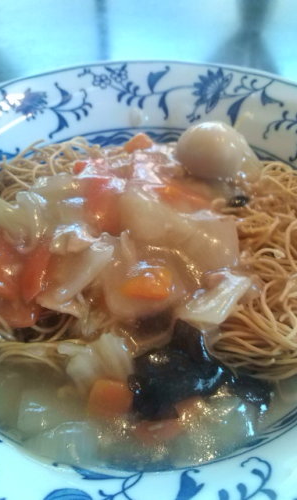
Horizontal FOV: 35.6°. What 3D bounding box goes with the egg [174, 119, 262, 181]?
[{"bbox_3d":[0.029,-0.044,0.205,0.032,0.026,0.027,0,48,0],"label":"egg"}]

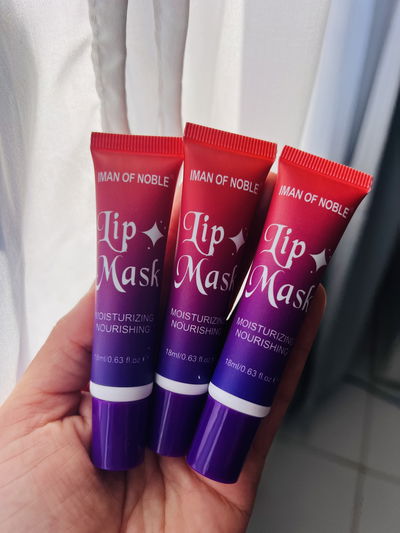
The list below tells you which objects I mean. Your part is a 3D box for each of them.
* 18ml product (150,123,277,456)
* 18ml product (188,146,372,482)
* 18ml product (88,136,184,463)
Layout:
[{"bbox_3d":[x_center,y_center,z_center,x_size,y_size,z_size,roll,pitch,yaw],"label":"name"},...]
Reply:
[{"bbox_3d":[0.002,0.008,0.134,0.031,0.107,0.020,10,-1,-8],"label":"18ml product"},{"bbox_3d":[0.024,0.013,0.130,0.031,0.020,0.107,22,82,5],"label":"18ml product"},{"bbox_3d":[-0.023,0.009,0.132,0.031,0.107,0.020,3,-5,-1],"label":"18ml product"}]

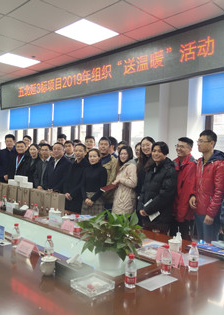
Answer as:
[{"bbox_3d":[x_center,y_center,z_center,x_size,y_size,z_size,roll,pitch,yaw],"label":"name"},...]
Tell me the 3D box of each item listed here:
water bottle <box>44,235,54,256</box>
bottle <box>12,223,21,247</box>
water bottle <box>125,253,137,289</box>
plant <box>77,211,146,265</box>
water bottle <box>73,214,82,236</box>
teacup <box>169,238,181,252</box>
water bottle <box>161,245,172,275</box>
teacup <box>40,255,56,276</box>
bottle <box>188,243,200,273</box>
[{"bbox_3d":[-0.425,0.622,2.399,0.063,0.178,0.063,3,-1,-9],"label":"water bottle"},{"bbox_3d":[-0.742,0.610,2.743,0.061,0.180,0.061,2,-1,-15],"label":"bottle"},{"bbox_3d":[0.111,0.643,1.999,0.063,0.178,0.063,3,-1,4],"label":"water bottle"},{"bbox_3d":[-0.006,0.533,2.336,0.430,0.360,0.420,1,-1,0],"label":"plant"},{"bbox_3d":[-0.326,0.640,3.348,0.063,0.178,0.063,3,-1,-5],"label":"water bottle"},{"bbox_3d":[0.472,0.671,2.632,0.090,0.113,0.100,2,-1,-44],"label":"teacup"},{"bbox_3d":[0.360,0.664,2.306,0.063,0.178,0.063,3,-1,10],"label":"water bottle"},{"bbox_3d":[-0.386,0.646,2.117,0.110,0.122,0.088,4,-2,-42],"label":"teacup"},{"bbox_3d":[0.524,0.635,2.247,0.061,0.180,0.061,1,-1,13],"label":"bottle"}]

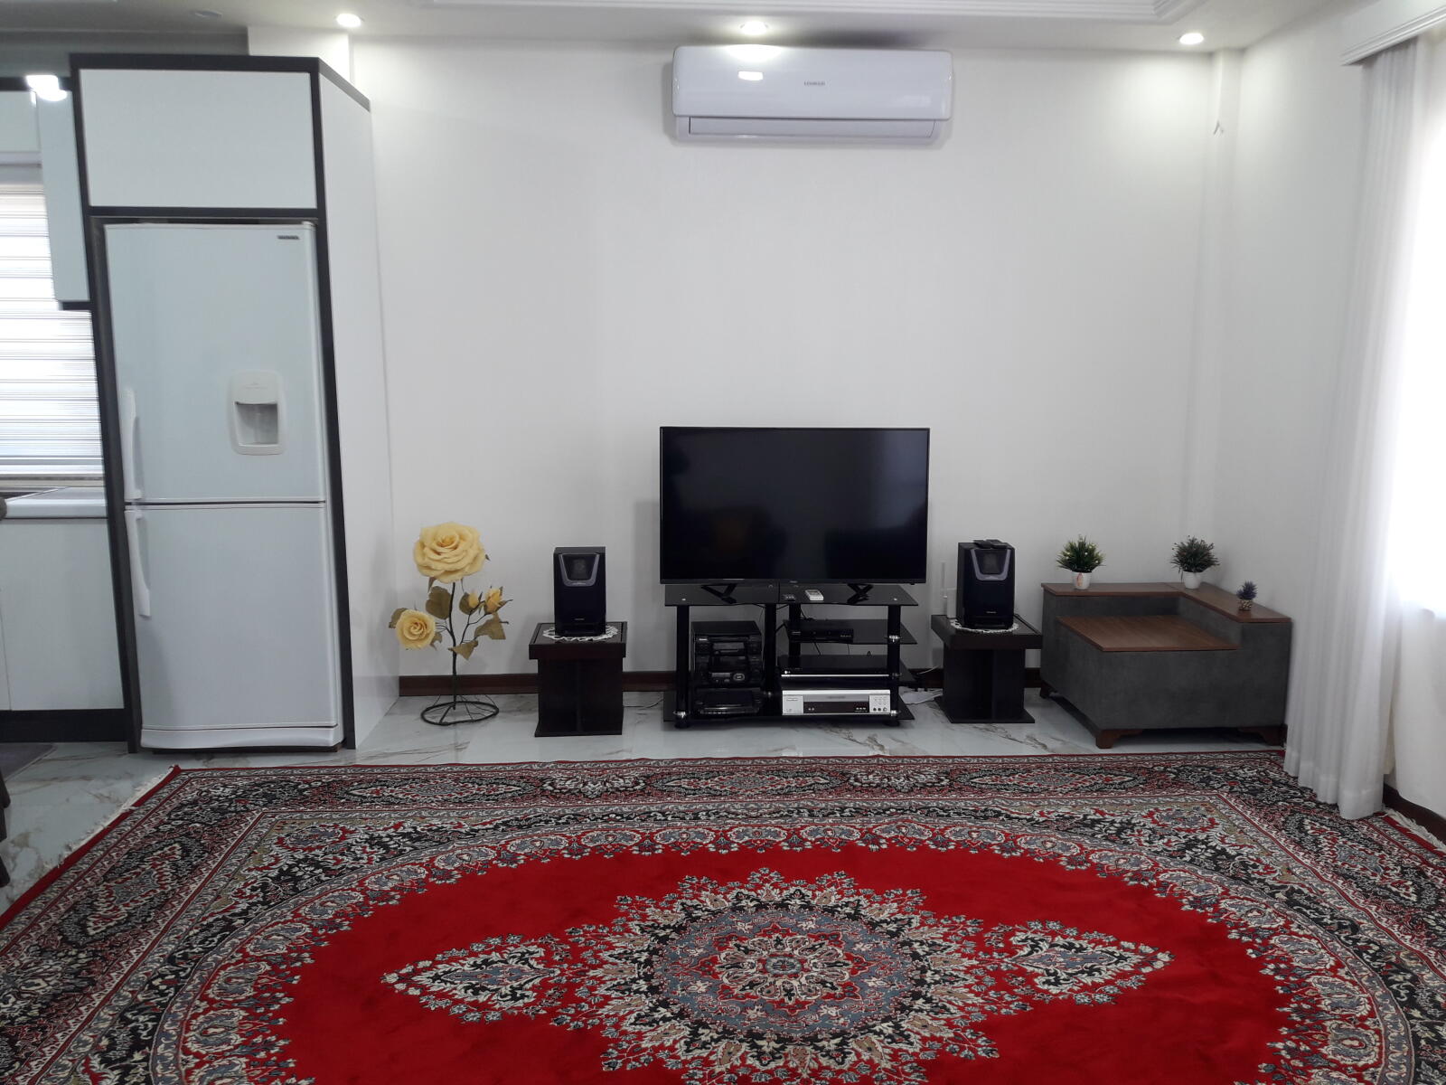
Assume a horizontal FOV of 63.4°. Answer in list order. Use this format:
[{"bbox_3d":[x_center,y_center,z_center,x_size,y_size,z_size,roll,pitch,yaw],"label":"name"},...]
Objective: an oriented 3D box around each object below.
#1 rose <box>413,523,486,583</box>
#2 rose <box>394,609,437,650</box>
[{"bbox_3d":[-1.067,0.040,4.569,0.270,0.232,0.220,0,9,-3],"label":"rose"},{"bbox_3d":[-1.239,0.349,4.740,0.165,0.165,0.110,-2,9,-9],"label":"rose"}]

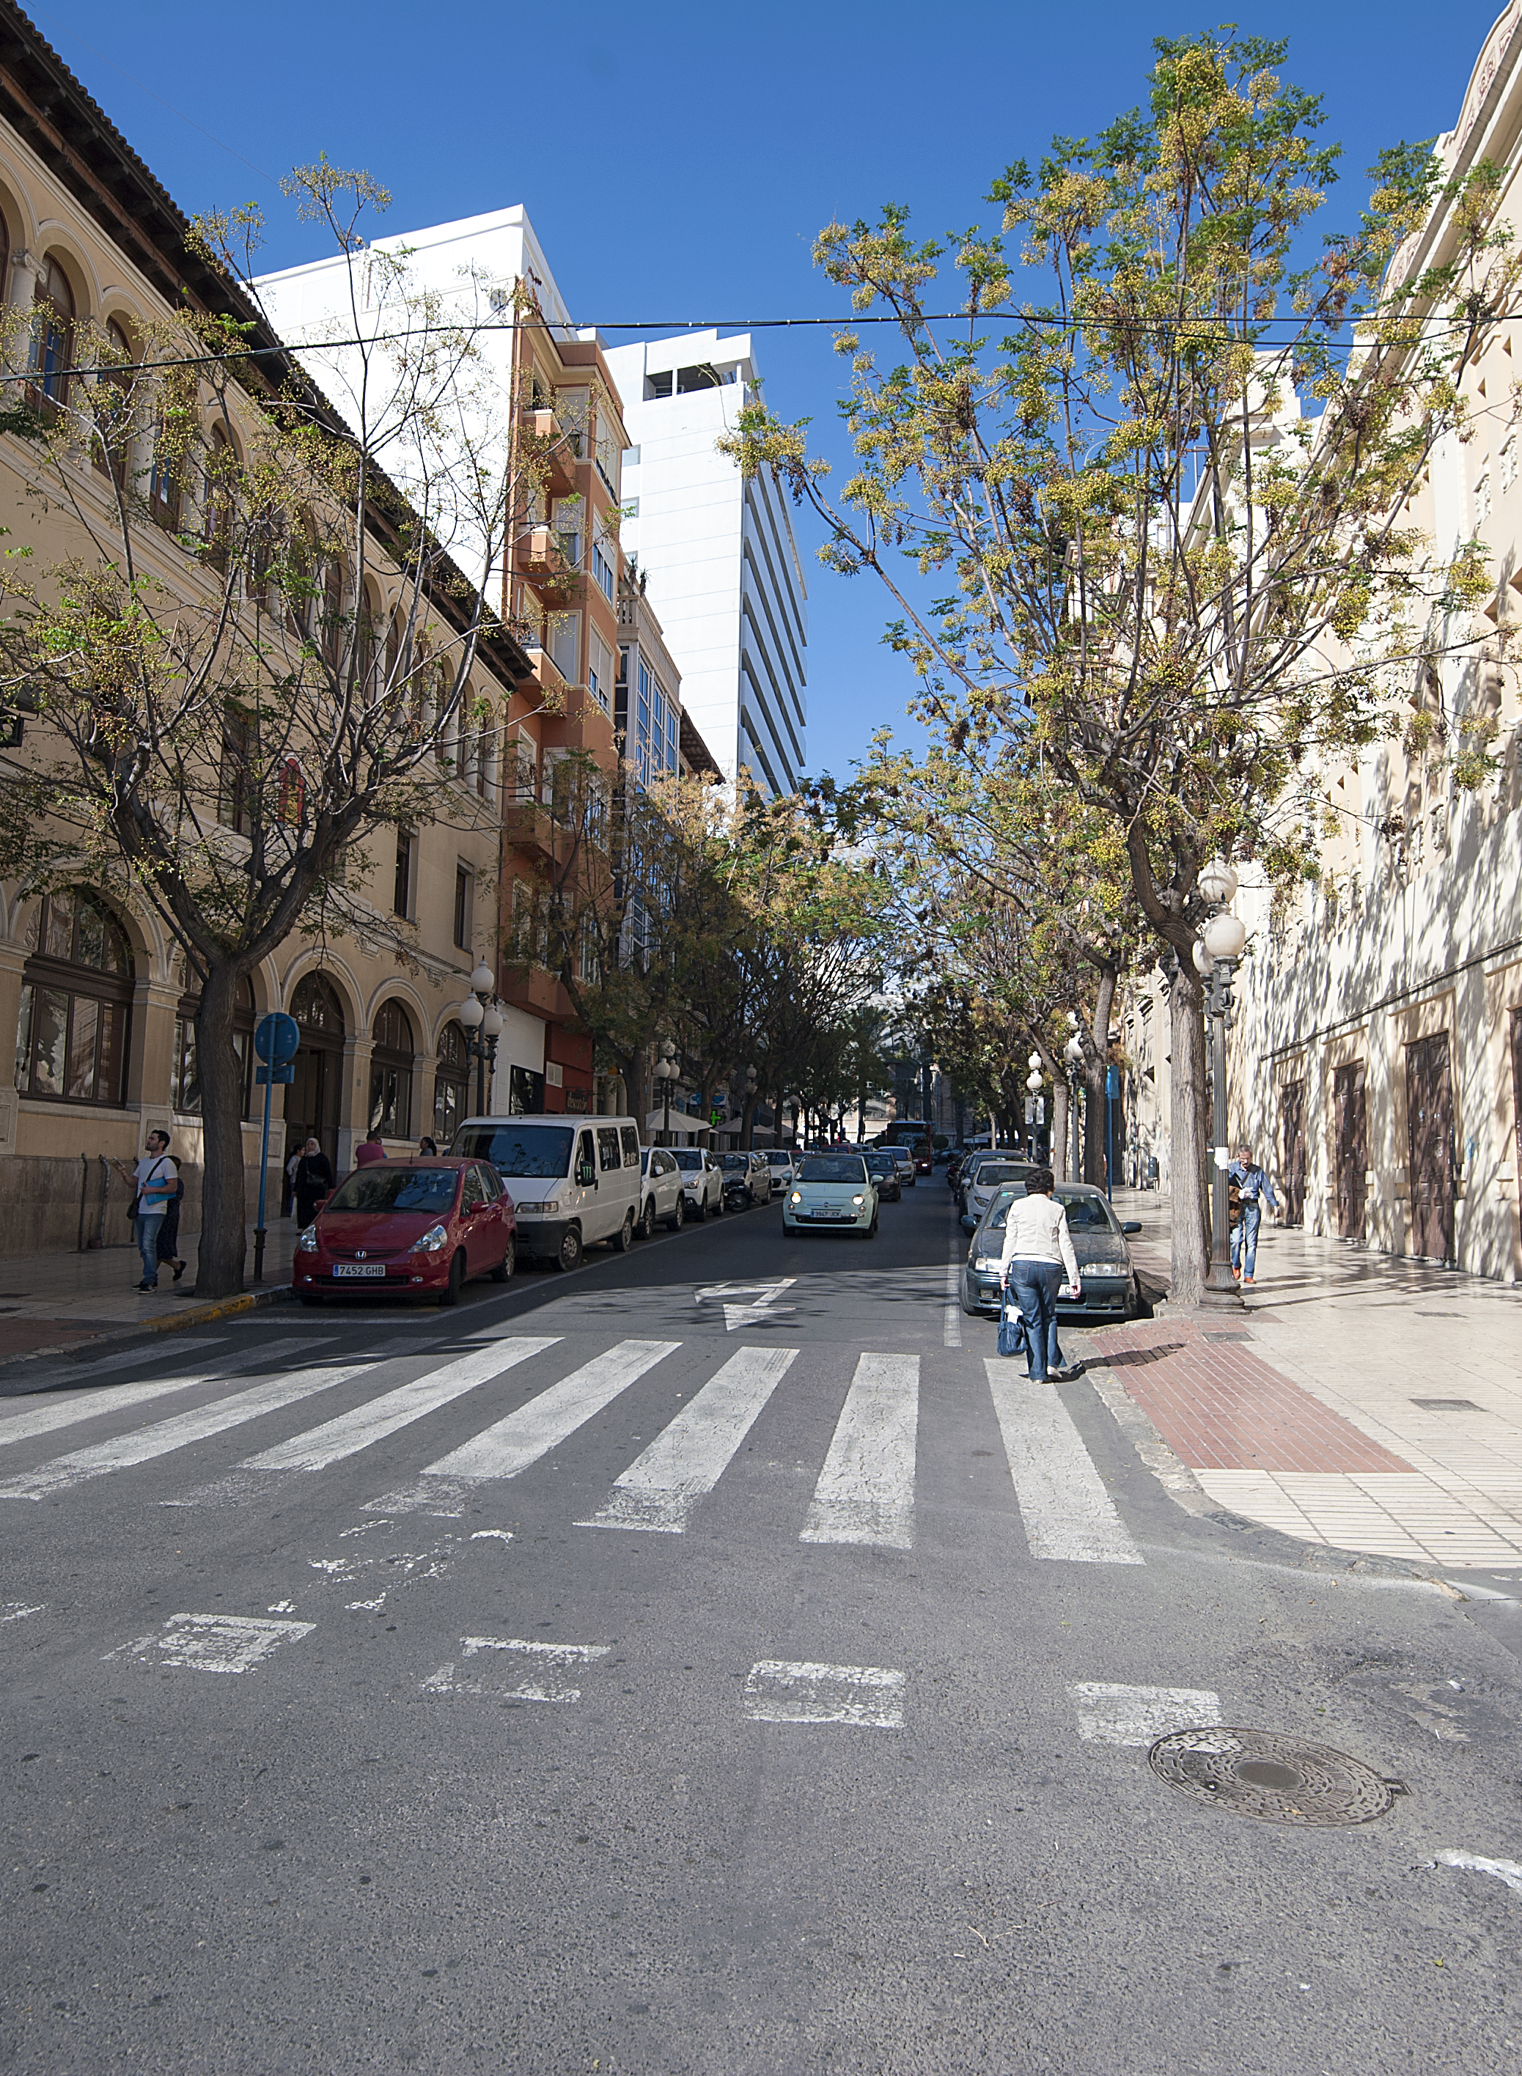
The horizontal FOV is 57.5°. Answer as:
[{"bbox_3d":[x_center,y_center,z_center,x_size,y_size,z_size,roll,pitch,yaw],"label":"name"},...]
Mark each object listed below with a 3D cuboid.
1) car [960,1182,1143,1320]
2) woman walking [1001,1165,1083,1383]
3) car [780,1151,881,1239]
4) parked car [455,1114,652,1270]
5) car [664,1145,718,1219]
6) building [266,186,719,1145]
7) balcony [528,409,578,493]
[{"bbox_3d":[3.128,2.290,15.505,1.690,1.400,4.100,0,-5,8],"label":"car"},{"bbox_3d":[2.093,1.750,10.355,0.580,1.580,0.420,-1,-8,15],"label":"woman walking"},{"bbox_3d":[1.409,2.939,25.659,1.630,1.490,3.550,0,-5,8],"label":"car"},{"bbox_3d":[-3.337,2.303,20.884,2.000,2.130,4.660,0,-5,8],"label":"parked car"},{"bbox_3d":[-2.010,3.442,32.464,1.800,1.620,4.300,0,-5,8],"label":"car"},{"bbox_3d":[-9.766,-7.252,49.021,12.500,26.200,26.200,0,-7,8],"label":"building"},{"bbox_3d":[-5.689,-15.842,37.608,0.820,1.080,2.300,0,-7,8],"label":"balcony"}]

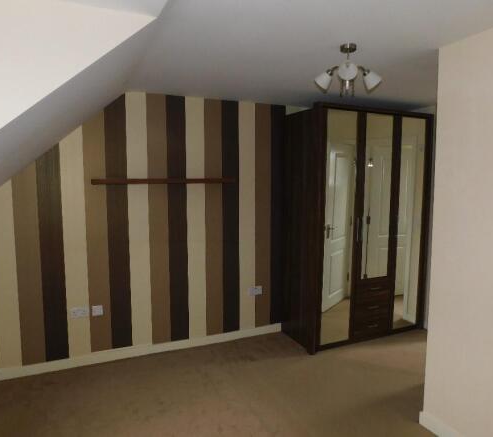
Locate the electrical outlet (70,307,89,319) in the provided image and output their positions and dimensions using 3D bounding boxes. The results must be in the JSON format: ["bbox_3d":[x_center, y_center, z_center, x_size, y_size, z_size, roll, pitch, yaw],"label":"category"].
[{"bbox_3d":[-1.402,0.797,3.259,0.141,0.088,0.013,-2,6,-23],"label":"electrical outlet"}]

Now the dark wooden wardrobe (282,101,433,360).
[{"bbox_3d":[1.120,0.073,3.973,1.411,2.248,0.574,-2,6,-23],"label":"dark wooden wardrobe"}]

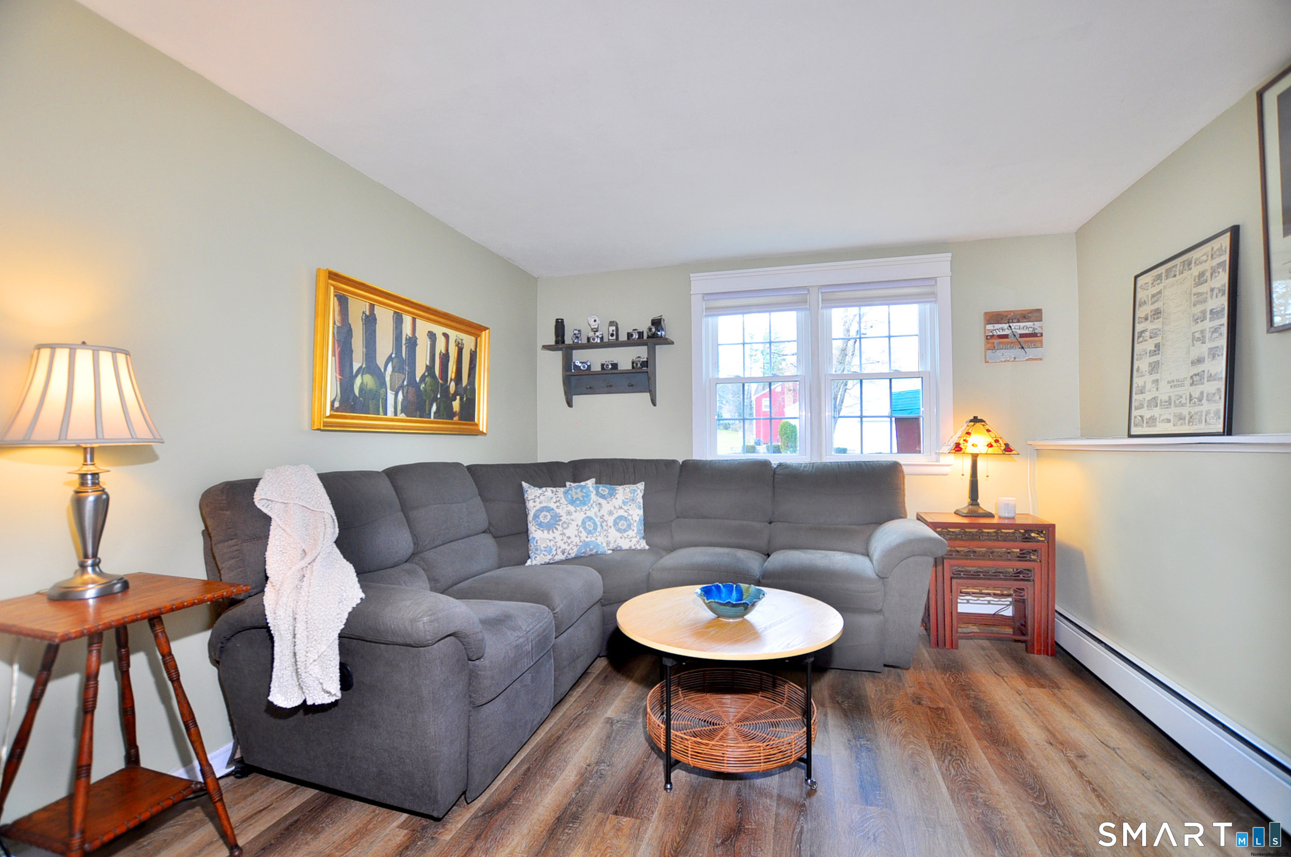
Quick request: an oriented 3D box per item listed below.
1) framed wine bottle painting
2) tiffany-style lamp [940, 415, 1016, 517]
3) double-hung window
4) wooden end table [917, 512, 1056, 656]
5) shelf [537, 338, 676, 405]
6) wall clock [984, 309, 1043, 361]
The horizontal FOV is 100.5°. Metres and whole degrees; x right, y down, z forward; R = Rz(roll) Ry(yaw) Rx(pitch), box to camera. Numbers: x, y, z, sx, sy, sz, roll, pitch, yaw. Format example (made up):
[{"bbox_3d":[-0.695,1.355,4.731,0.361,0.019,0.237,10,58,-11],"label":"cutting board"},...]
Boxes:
[{"bbox_3d":[-1.160,-0.307,2.756,0.050,0.659,1.186,0,-1,16],"label":"framed wine bottle painting"},{"bbox_3d":[1.852,0.209,3.014,0.329,0.553,0.329,0,-1,16],"label":"tiffany-style lamp"},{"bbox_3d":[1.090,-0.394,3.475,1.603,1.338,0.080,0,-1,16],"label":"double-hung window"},{"bbox_3d":[1.823,0.819,2.924,0.575,0.666,0.330,0,-1,16],"label":"wooden end table"},{"bbox_3d":[-0.272,-0.378,3.808,0.936,0.445,0.150,0,-1,16],"label":"shelf"},{"bbox_3d":[2.162,-0.541,3.159,0.295,0.300,0.028,0,-1,16],"label":"wall clock"}]

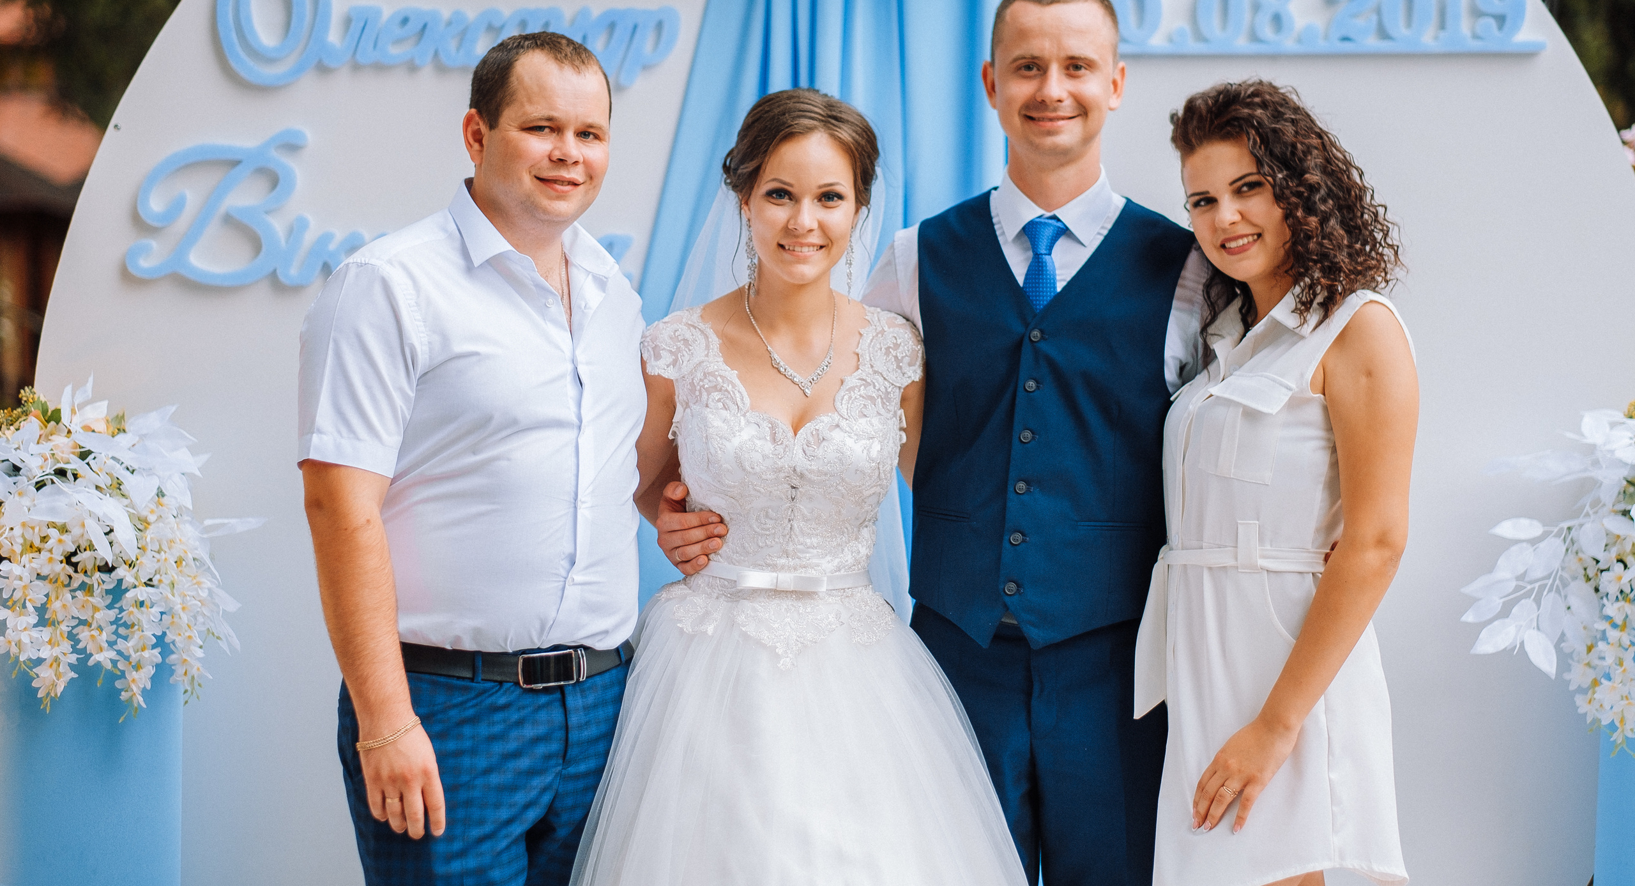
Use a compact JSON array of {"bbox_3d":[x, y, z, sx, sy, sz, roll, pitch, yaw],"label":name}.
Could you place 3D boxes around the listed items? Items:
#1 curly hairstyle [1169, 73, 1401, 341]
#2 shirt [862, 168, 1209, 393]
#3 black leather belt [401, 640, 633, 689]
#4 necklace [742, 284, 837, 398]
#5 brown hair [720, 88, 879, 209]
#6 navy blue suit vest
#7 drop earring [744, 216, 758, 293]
[{"bbox_3d":[0.600,-0.295,4.860,0.265,0.330,0.250,-5,5,22],"label":"curly hairstyle"},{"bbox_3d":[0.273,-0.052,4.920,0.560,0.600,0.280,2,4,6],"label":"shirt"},{"bbox_3d":[-0.406,0.267,4.760,0.360,0.055,0.270,-2,5,-28],"label":"black leather belt"},{"bbox_3d":[-0.035,-0.128,4.710,0.122,0.142,0.120,1,4,0],"label":"necklace"},{"bbox_3d":[-0.021,-0.365,4.750,0.195,0.165,0.225,1,4,0],"label":"brown hair"},{"bbox_3d":[0.297,-0.030,4.910,0.365,0.580,0.260,3,4,6],"label":"navy blue suit vest"},{"bbox_3d":[-0.082,-0.233,4.730,0.018,0.098,0.014,2,5,17],"label":"drop earring"}]

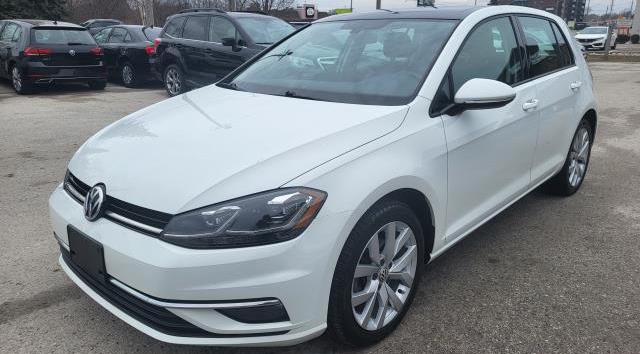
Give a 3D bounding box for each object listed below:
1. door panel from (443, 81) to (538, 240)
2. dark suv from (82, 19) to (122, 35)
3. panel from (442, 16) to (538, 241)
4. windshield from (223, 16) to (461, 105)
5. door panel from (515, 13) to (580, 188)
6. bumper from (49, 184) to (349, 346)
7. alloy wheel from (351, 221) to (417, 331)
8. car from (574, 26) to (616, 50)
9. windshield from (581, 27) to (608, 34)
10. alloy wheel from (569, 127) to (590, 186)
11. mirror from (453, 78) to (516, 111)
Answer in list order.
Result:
[{"bbox_3d":[0.924,-0.140,2.639,0.160,0.690,1.180,15,23,41],"label":"door panel"},{"bbox_3d":[-11.087,-7.289,24.618,4.600,1.460,1.820,-14,21,-38],"label":"dark suv"},{"bbox_3d":[0.889,-0.331,2.613,0.250,1.070,1.180,15,23,41],"label":"panel"},{"bbox_3d":[0.079,-0.706,2.772,1.430,0.140,0.860,14,51,42],"label":"windshield"},{"bbox_3d":[1.548,-0.549,3.284,0.250,1.060,0.930,15,23,41],"label":"door panel"},{"bbox_3d":[-0.735,0.280,2.162,1.770,0.560,0.575,15,23,41],"label":"bumper"},{"bbox_3d":[0.229,0.407,2.097,0.190,0.478,0.478,14,22,41],"label":"alloy wheel"},{"bbox_3d":[17.978,-9.014,31.244,1.800,1.416,4.630,13,22,39],"label":"car"},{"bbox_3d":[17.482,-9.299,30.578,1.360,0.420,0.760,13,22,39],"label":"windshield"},{"bbox_3d":[2.025,-0.175,3.943,0.190,0.480,0.480,15,23,41],"label":"alloy wheel"},{"bbox_3d":[0.758,-0.391,2.245,0.240,0.155,0.180,14,22,42],"label":"mirror"}]

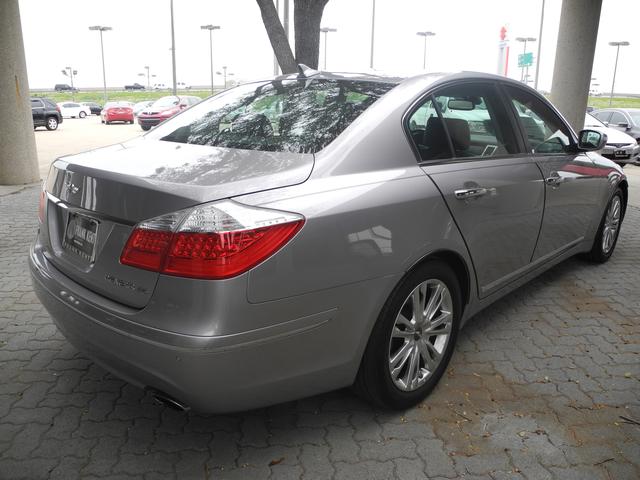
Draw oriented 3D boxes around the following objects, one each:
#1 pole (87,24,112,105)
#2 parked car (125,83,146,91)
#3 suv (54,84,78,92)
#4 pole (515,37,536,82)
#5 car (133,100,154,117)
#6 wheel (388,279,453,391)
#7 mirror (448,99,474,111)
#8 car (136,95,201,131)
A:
[{"bbox_3d":[-21.983,-17.257,53.176,2.170,8.720,2.170,-5,16,-21],"label":"pole"},{"bbox_3d":[-50.332,-41.753,141.000,5.600,1.800,1.900,1,14,0],"label":"parked car"},{"bbox_3d":[-63.782,-38.043,130.000,5.100,1.850,2.000,0,15,0],"label":"suv"},{"bbox_3d":[21.479,-16.922,55.168,2.100,8.544,0.450,3,15,10],"label":"pole"},{"bbox_3d":[-16.879,-13.171,52.829,1.780,1.500,4.500,7,16,24],"label":"car"},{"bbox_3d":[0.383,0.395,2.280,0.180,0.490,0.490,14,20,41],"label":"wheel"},{"bbox_3d":[1.046,-1.003,3.841,0.050,0.080,0.250,-9,17,-31],"label":"mirror"},{"bbox_3d":[-7.595,-6.801,28.005,1.820,1.690,4.500,6,15,21],"label":"car"}]

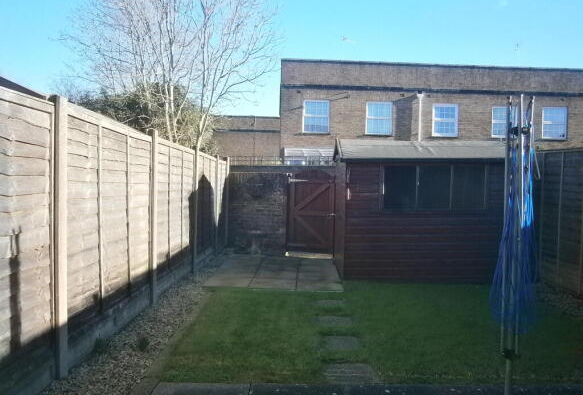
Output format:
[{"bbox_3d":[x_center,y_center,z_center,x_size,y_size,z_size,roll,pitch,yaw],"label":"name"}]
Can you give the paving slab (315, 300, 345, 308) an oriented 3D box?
[{"bbox_3d":[0.421,1.221,4.970,0.360,0.040,0.360,1,1,1],"label":"paving slab"}]

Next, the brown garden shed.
[{"bbox_3d":[1.931,0.131,7.014,2.470,2.075,1.950,1,1,1],"label":"brown garden shed"}]

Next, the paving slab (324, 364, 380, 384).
[{"bbox_3d":[0.429,1.268,3.115,0.400,0.040,0.360,1,1,1],"label":"paving slab"}]

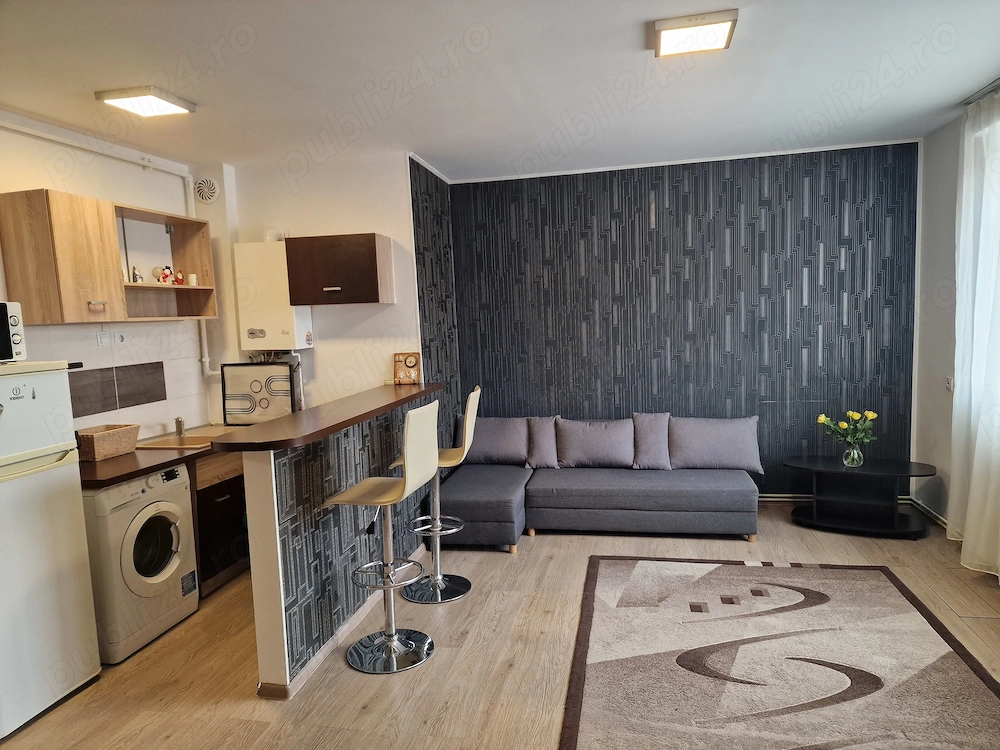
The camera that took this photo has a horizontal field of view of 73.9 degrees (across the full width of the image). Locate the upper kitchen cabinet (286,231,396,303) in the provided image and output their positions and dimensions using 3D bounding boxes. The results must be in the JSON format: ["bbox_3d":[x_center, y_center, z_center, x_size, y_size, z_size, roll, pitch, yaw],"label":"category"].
[{"bbox_3d":[-1.047,-0.685,4.402,0.613,0.437,0.303,-1,6,12],"label":"upper kitchen cabinet"}]

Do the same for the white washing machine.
[{"bbox_3d":[-1.897,0.868,3.225,0.540,0.821,0.595,-1,5,12],"label":"white washing machine"}]

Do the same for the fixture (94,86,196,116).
[{"bbox_3d":[-1.685,-1.300,3.182,0.296,0.039,0.301,-1,5,12],"label":"fixture"}]

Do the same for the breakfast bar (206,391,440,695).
[{"bbox_3d":[-0.761,0.679,3.597,0.405,1.040,2.082,-1,5,12],"label":"breakfast bar"}]

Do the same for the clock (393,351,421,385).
[{"bbox_3d":[-0.625,-0.040,4.517,0.168,0.212,0.045,-1,0,12],"label":"clock"}]

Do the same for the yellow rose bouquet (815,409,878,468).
[{"bbox_3d":[2.308,0.414,4.418,0.361,0.384,0.340,1,6,28],"label":"yellow rose bouquet"}]

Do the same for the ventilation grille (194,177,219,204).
[{"bbox_3d":[-1.995,-1.249,4.507,0.186,0.186,0.030,-1,6,12],"label":"ventilation grille"}]

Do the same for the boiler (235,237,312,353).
[{"bbox_3d":[-1.562,-0.541,4.596,0.407,0.732,0.238,-1,5,12],"label":"boiler"}]

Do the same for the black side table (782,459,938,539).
[{"bbox_3d":[2.396,0.811,4.474,0.900,0.424,0.420,1,6,28],"label":"black side table"}]

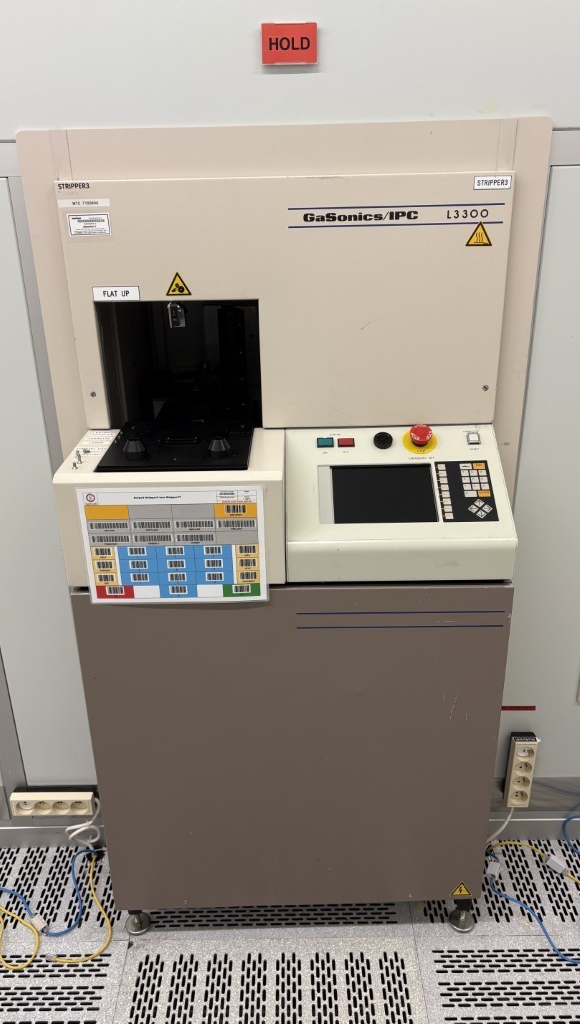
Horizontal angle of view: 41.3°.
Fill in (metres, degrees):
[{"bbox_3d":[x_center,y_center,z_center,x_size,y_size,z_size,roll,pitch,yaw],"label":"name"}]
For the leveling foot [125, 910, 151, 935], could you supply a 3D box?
[{"bbox_3d":[-0.329,0.869,1.660,0.054,0.065,0.054,-1,24,0],"label":"leveling foot"}]

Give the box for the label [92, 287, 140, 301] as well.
[{"bbox_3d":[-0.304,-0.383,1.348,0.081,0.023,0.002,-1,24,0],"label":"label"}]

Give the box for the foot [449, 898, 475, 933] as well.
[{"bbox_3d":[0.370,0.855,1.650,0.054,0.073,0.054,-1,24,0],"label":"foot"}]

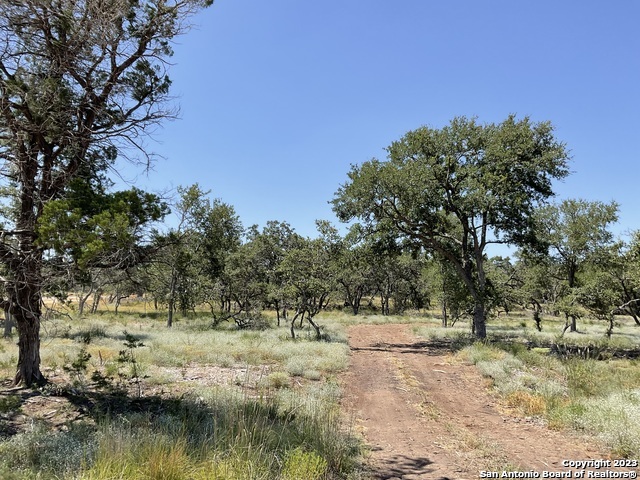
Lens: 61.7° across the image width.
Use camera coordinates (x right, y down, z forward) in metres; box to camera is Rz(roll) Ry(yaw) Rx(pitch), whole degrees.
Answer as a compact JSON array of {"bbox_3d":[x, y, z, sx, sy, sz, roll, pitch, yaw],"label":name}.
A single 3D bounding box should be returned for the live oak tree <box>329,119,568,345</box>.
[{"bbox_3d":[4.500,-0.420,18.500,8.000,7.650,7.000,0,-5,0],"label":"live oak tree"}]

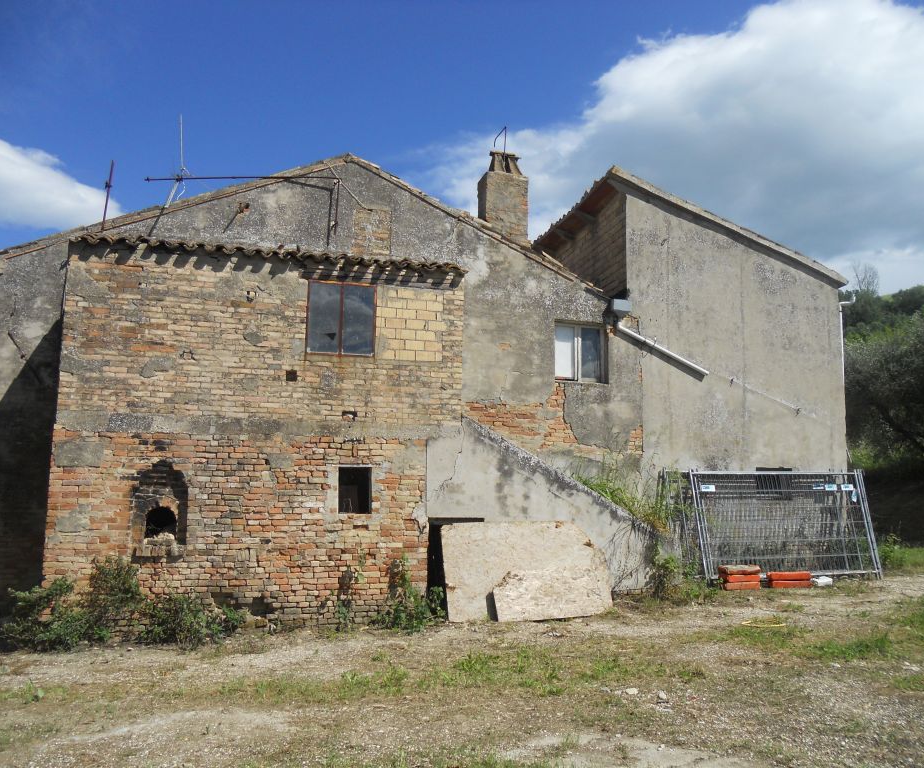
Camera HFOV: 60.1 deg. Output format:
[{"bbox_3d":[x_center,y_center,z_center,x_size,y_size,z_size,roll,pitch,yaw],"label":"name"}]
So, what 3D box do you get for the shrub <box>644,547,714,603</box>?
[{"bbox_3d":[3.007,2.663,10.991,0.850,0.660,0.620,3,-7,-16],"label":"shrub"}]

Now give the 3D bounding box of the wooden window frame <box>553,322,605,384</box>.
[{"bbox_3d":[1.958,-0.506,13.320,0.968,0.953,0.100,3,-7,-16],"label":"wooden window frame"}]

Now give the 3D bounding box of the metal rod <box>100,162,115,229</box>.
[{"bbox_3d":[-5.009,-2.671,11.304,0.070,1.038,0.060,7,-8,-16],"label":"metal rod"}]

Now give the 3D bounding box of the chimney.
[{"bbox_3d":[0.700,-3.130,13.654,0.736,1.581,0.520,3,-7,-16],"label":"chimney"}]

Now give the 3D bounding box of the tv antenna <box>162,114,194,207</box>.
[{"bbox_3d":[-4.059,-3.200,11.439,0.360,1.220,0.400,3,-7,-16],"label":"tv antenna"}]

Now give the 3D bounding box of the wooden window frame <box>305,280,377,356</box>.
[{"bbox_3d":[-1.488,-0.795,9.916,0.844,0.912,0.080,3,-7,-16],"label":"wooden window frame"}]

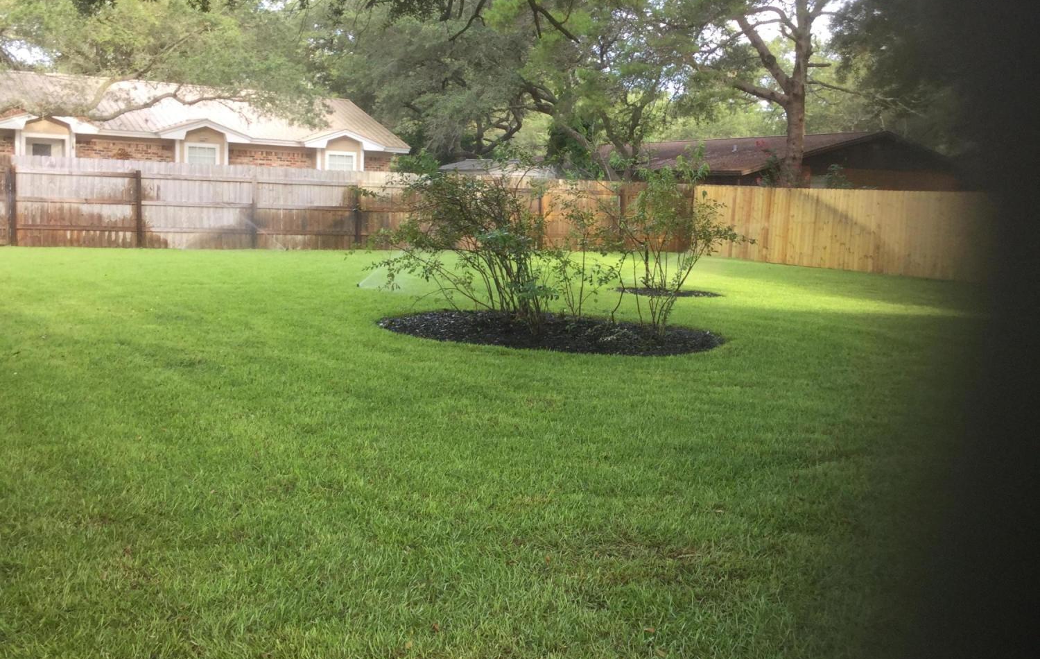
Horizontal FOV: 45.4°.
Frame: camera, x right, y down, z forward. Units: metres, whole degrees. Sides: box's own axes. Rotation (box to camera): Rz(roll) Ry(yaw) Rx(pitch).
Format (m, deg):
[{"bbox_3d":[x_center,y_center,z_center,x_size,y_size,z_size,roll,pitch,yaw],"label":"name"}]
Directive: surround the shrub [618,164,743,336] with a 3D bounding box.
[{"bbox_3d":[1.783,-0.904,13.928,1.300,1.840,1.200,2,6,0],"label":"shrub"}]

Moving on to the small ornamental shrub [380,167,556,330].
[{"bbox_3d":[-0.597,-0.938,14.136,1.850,1.690,1.600,2,6,0],"label":"small ornamental shrub"}]

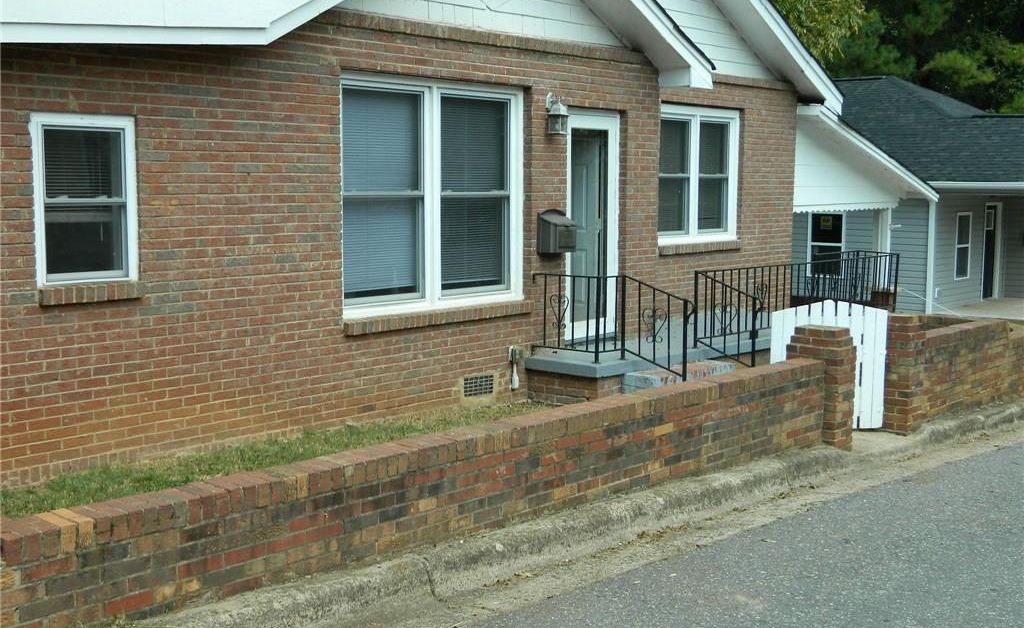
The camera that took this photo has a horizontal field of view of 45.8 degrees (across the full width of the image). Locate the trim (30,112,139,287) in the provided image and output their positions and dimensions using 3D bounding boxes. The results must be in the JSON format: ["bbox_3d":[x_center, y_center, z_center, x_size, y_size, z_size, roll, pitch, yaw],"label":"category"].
[{"bbox_3d":[-2.557,-0.680,7.239,0.090,0.992,0.672,6,8,40],"label":"trim"}]

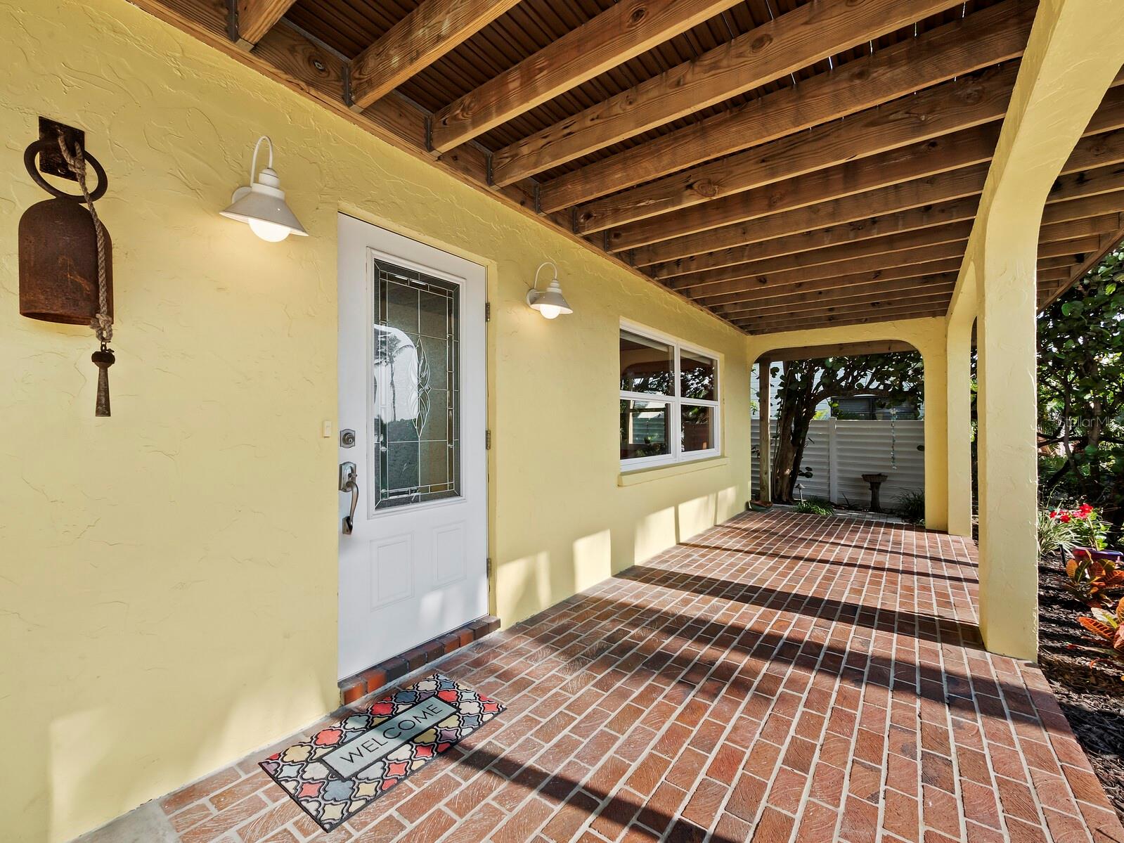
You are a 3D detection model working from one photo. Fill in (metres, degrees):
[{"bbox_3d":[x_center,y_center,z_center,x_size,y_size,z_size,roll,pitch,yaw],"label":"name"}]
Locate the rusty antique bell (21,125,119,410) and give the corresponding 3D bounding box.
[{"bbox_3d":[-1.376,-0.447,1.274,0.190,0.850,0.185,0,0,38],"label":"rusty antique bell"}]

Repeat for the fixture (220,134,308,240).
[{"bbox_3d":[-1.047,-0.837,1.607,0.295,0.390,0.267,0,0,38],"label":"fixture"}]

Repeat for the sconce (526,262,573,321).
[{"bbox_3d":[-0.075,-0.831,2.846,0.295,0.390,0.267,0,0,38],"label":"sconce"}]

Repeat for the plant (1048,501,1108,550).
[{"bbox_3d":[4.774,0.978,4.200,0.400,0.410,0.400,0,0,38],"label":"plant"}]

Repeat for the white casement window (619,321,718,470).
[{"bbox_3d":[1.214,-0.189,4.874,0.090,1.275,2.570,0,0,38],"label":"white casement window"}]

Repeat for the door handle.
[{"bbox_3d":[-0.953,0.351,2.060,0.070,0.325,0.073,0,0,38],"label":"door handle"}]

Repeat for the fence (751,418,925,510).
[{"bbox_3d":[4.455,0.677,7.380,2.700,1.380,0.090,0,0,38],"label":"fence"}]

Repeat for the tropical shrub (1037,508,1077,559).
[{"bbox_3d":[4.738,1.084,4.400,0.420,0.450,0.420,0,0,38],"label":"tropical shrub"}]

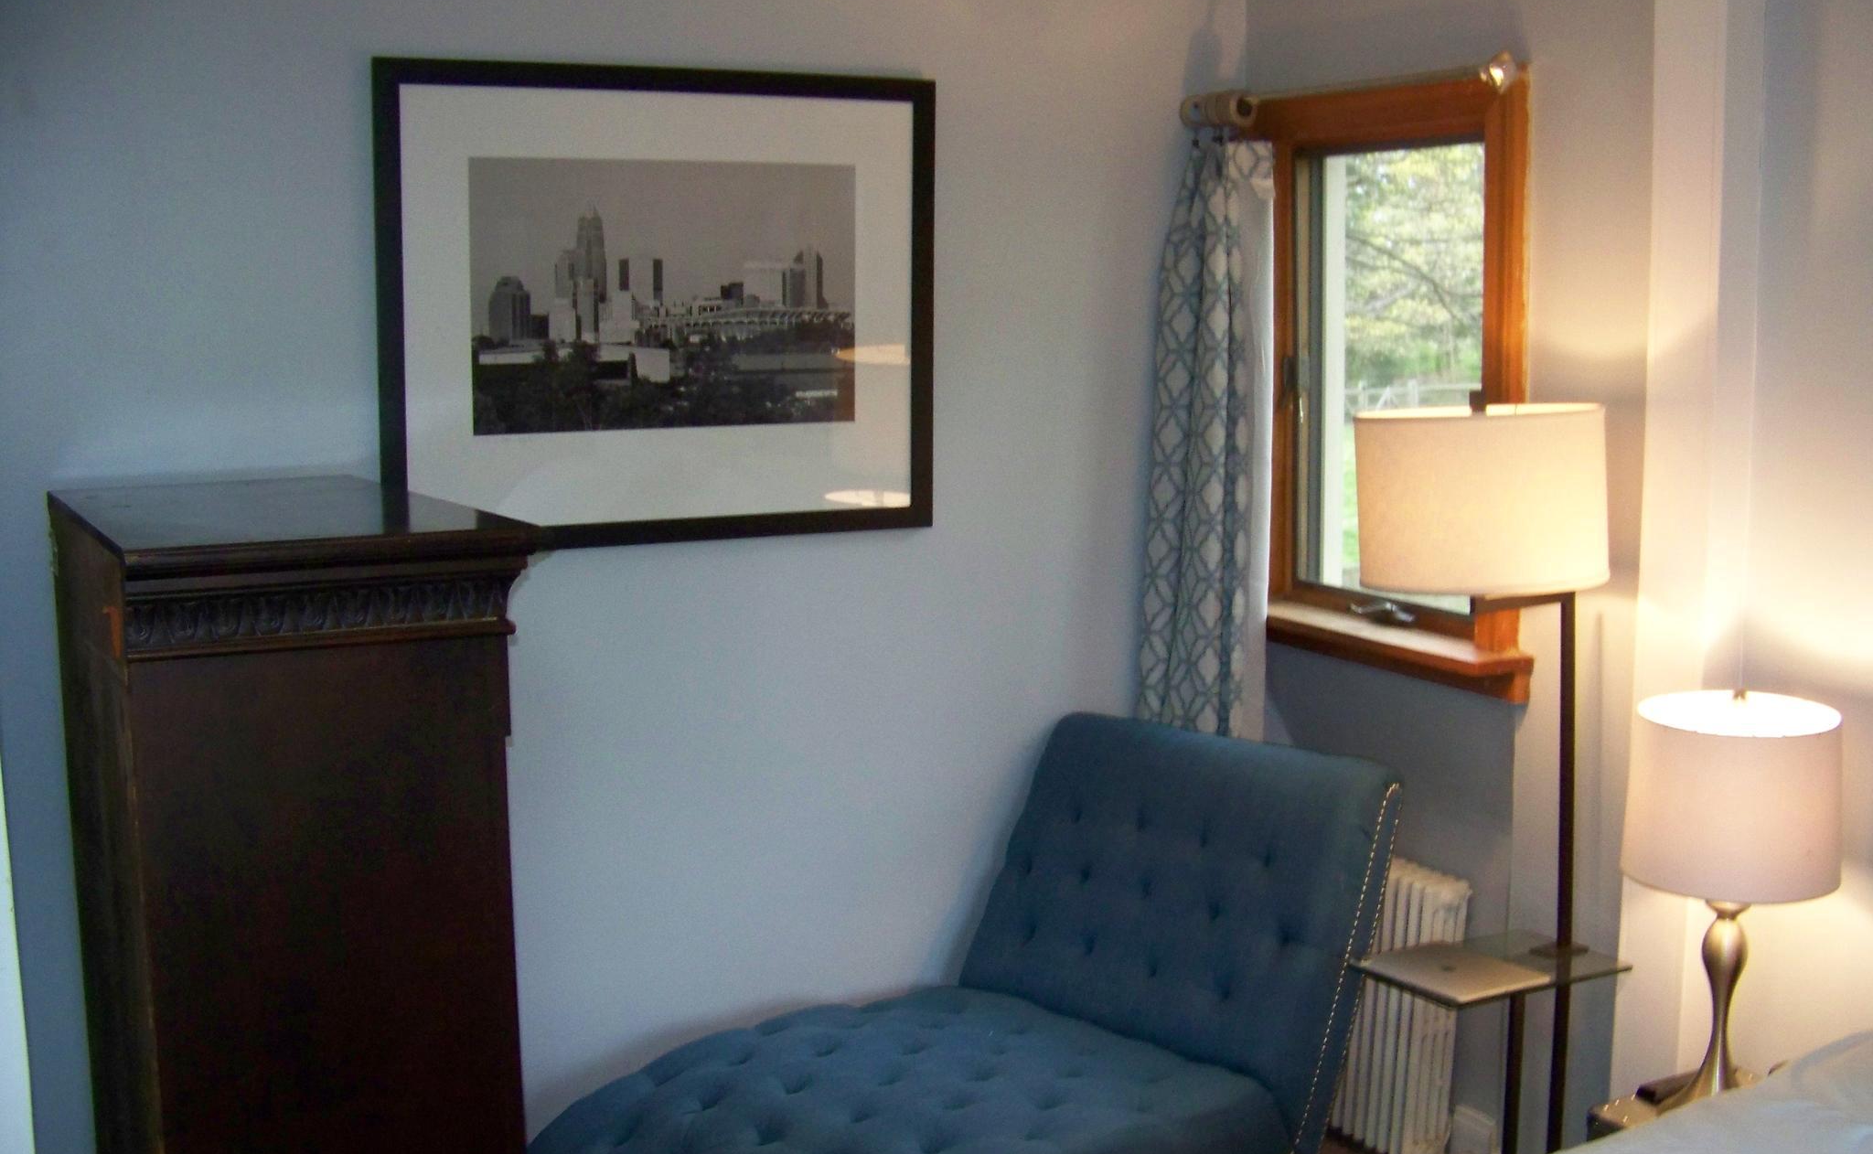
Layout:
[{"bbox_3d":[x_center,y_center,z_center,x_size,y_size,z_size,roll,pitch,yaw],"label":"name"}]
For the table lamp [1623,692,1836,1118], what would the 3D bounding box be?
[{"bbox_3d":[1.159,0.483,2.852,0.320,0.645,0.320,-4,9,-25],"label":"table lamp"}]

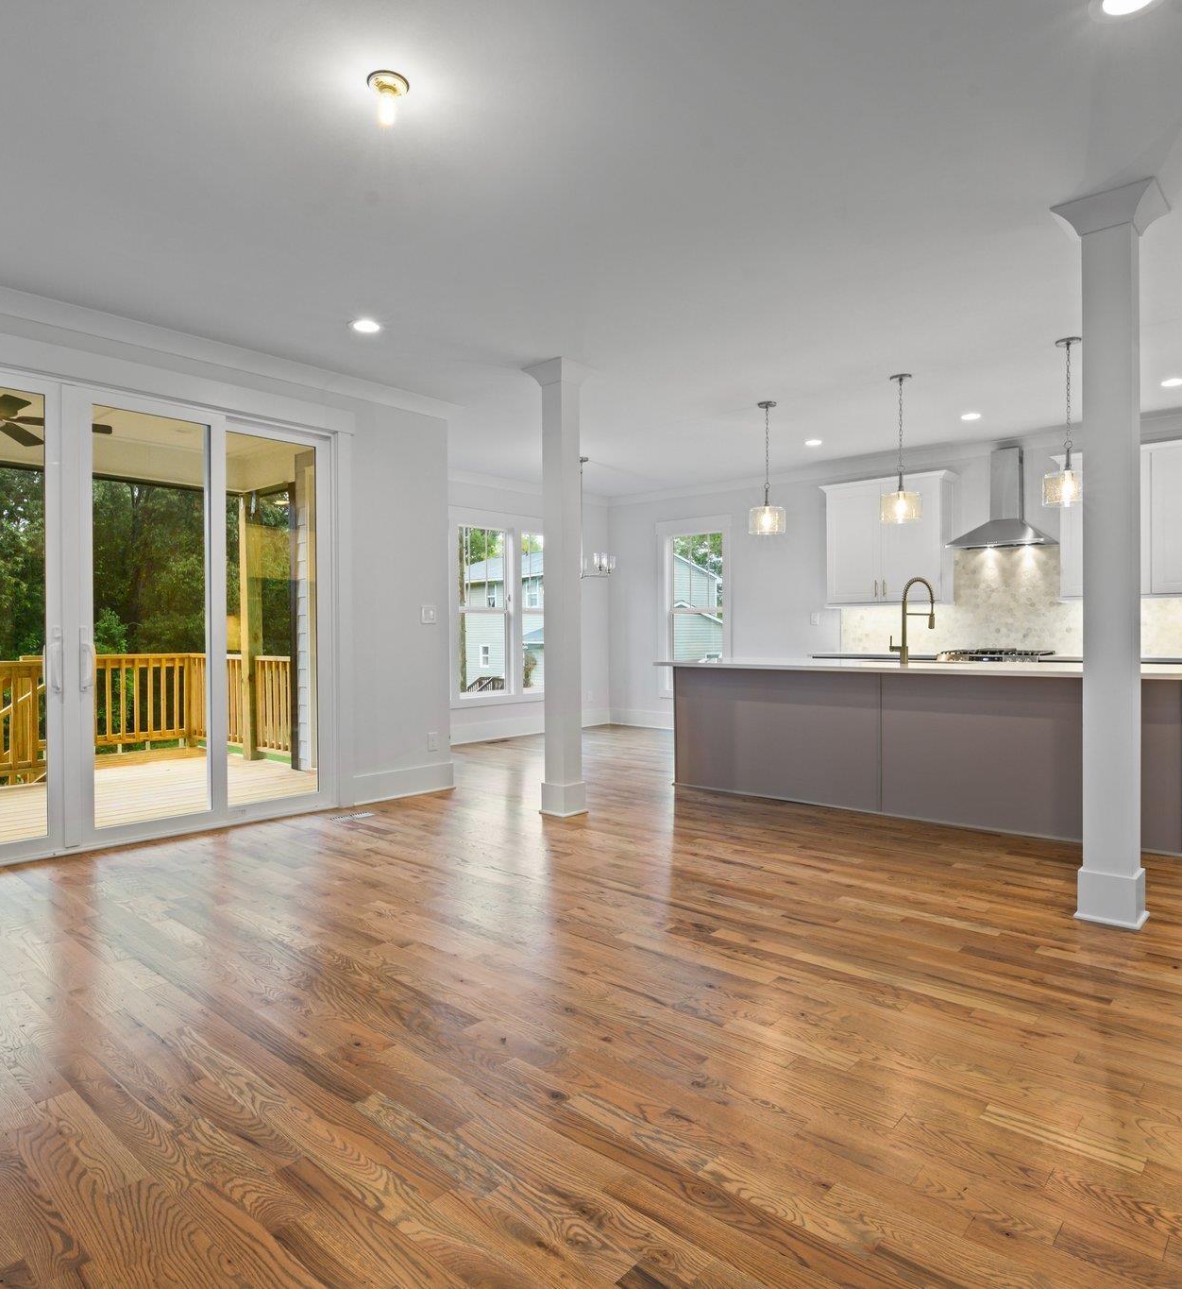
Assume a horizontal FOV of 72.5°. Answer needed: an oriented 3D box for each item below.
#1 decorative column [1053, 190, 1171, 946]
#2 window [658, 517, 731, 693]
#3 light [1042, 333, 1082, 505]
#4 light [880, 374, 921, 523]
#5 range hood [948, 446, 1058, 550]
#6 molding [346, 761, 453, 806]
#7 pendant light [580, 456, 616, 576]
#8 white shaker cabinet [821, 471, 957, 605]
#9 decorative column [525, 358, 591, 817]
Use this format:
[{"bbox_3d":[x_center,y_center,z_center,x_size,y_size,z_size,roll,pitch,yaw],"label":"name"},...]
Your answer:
[{"bbox_3d":[2.035,-0.313,3.143,0.322,2.750,0.322,0,1,40],"label":"decorative column"},{"bbox_3d":[1.190,-0.411,9.321,1.000,2.050,0.110,0,1,40],"label":"window"},{"bbox_3d":[2.703,-1.237,4.559,0.255,0.935,0.255,0,1,40],"label":"light"},{"bbox_3d":[2.091,-1.313,5.426,0.275,0.975,0.275,0,1,41],"label":"light"},{"bbox_3d":[3.549,-1.258,6.965,0.773,0.867,0.494,0,1,41],"label":"range hood"},{"bbox_3d":[-1.274,0.960,5.571,0.025,0.190,0.870,0,1,43],"label":"molding"},{"bbox_3d":[-0.084,-1.169,7.482,0.640,1.100,0.640,0,1,0],"label":"pendant light"},{"bbox_3d":[2.833,-0.950,7.684,1.172,1.202,0.357,0,1,41],"label":"white shaker cabinet"},{"bbox_3d":[-0.167,-0.321,5.045,0.320,2.750,0.320,0,1,40],"label":"decorative column"}]

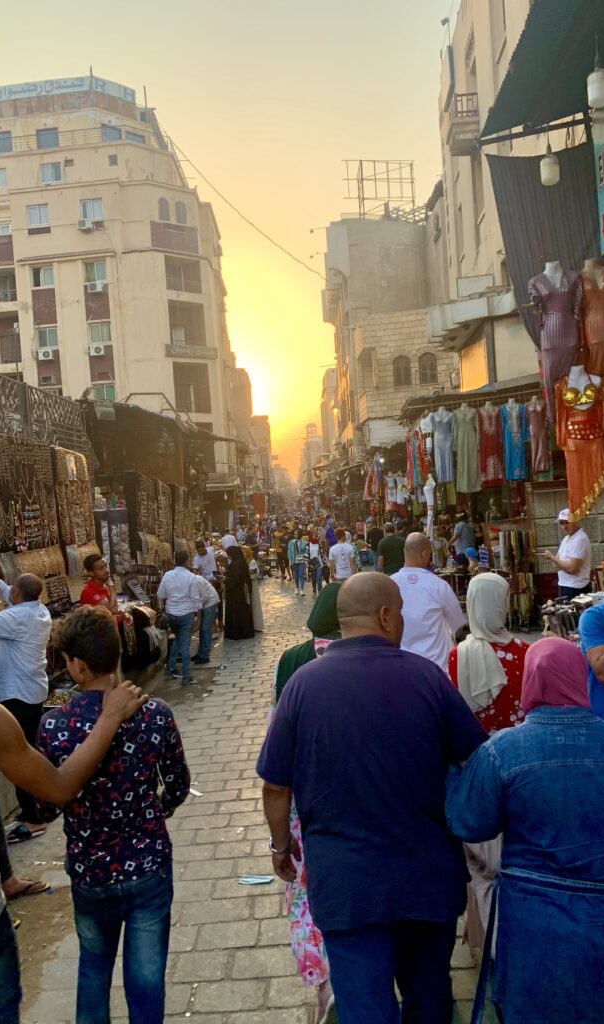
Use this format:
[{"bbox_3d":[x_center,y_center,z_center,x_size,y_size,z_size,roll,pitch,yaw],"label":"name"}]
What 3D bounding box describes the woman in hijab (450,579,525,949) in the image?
[{"bbox_3d":[0.860,1.090,3.400,0.460,1.600,0.350,-4,1,0],"label":"woman in hijab"}]

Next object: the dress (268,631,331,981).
[{"bbox_3d":[0.113,1.071,2.750,0.480,1.260,0.350,-4,1,-1],"label":"dress"}]

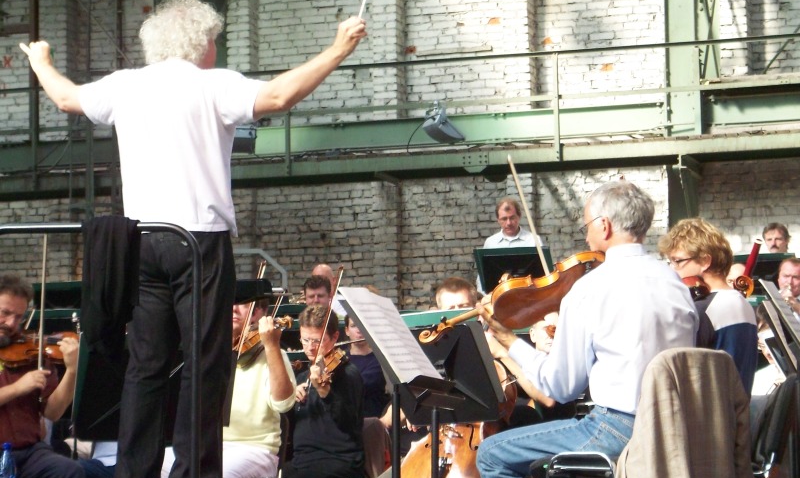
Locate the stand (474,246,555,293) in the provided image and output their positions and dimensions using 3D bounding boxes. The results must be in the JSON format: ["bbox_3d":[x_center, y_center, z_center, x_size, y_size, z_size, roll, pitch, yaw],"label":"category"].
[{"bbox_3d":[0.697,0.566,16.540,0.520,1.060,0.420,-3,-7,22],"label":"stand"}]

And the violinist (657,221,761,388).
[{"bbox_3d":[0.990,0.582,9.455,0.800,1.280,0.580,-6,-9,42],"label":"violinist"}]

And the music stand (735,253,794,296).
[{"bbox_3d":[2.130,0.619,16.140,0.520,1.060,0.420,-3,-7,21],"label":"music stand"}]

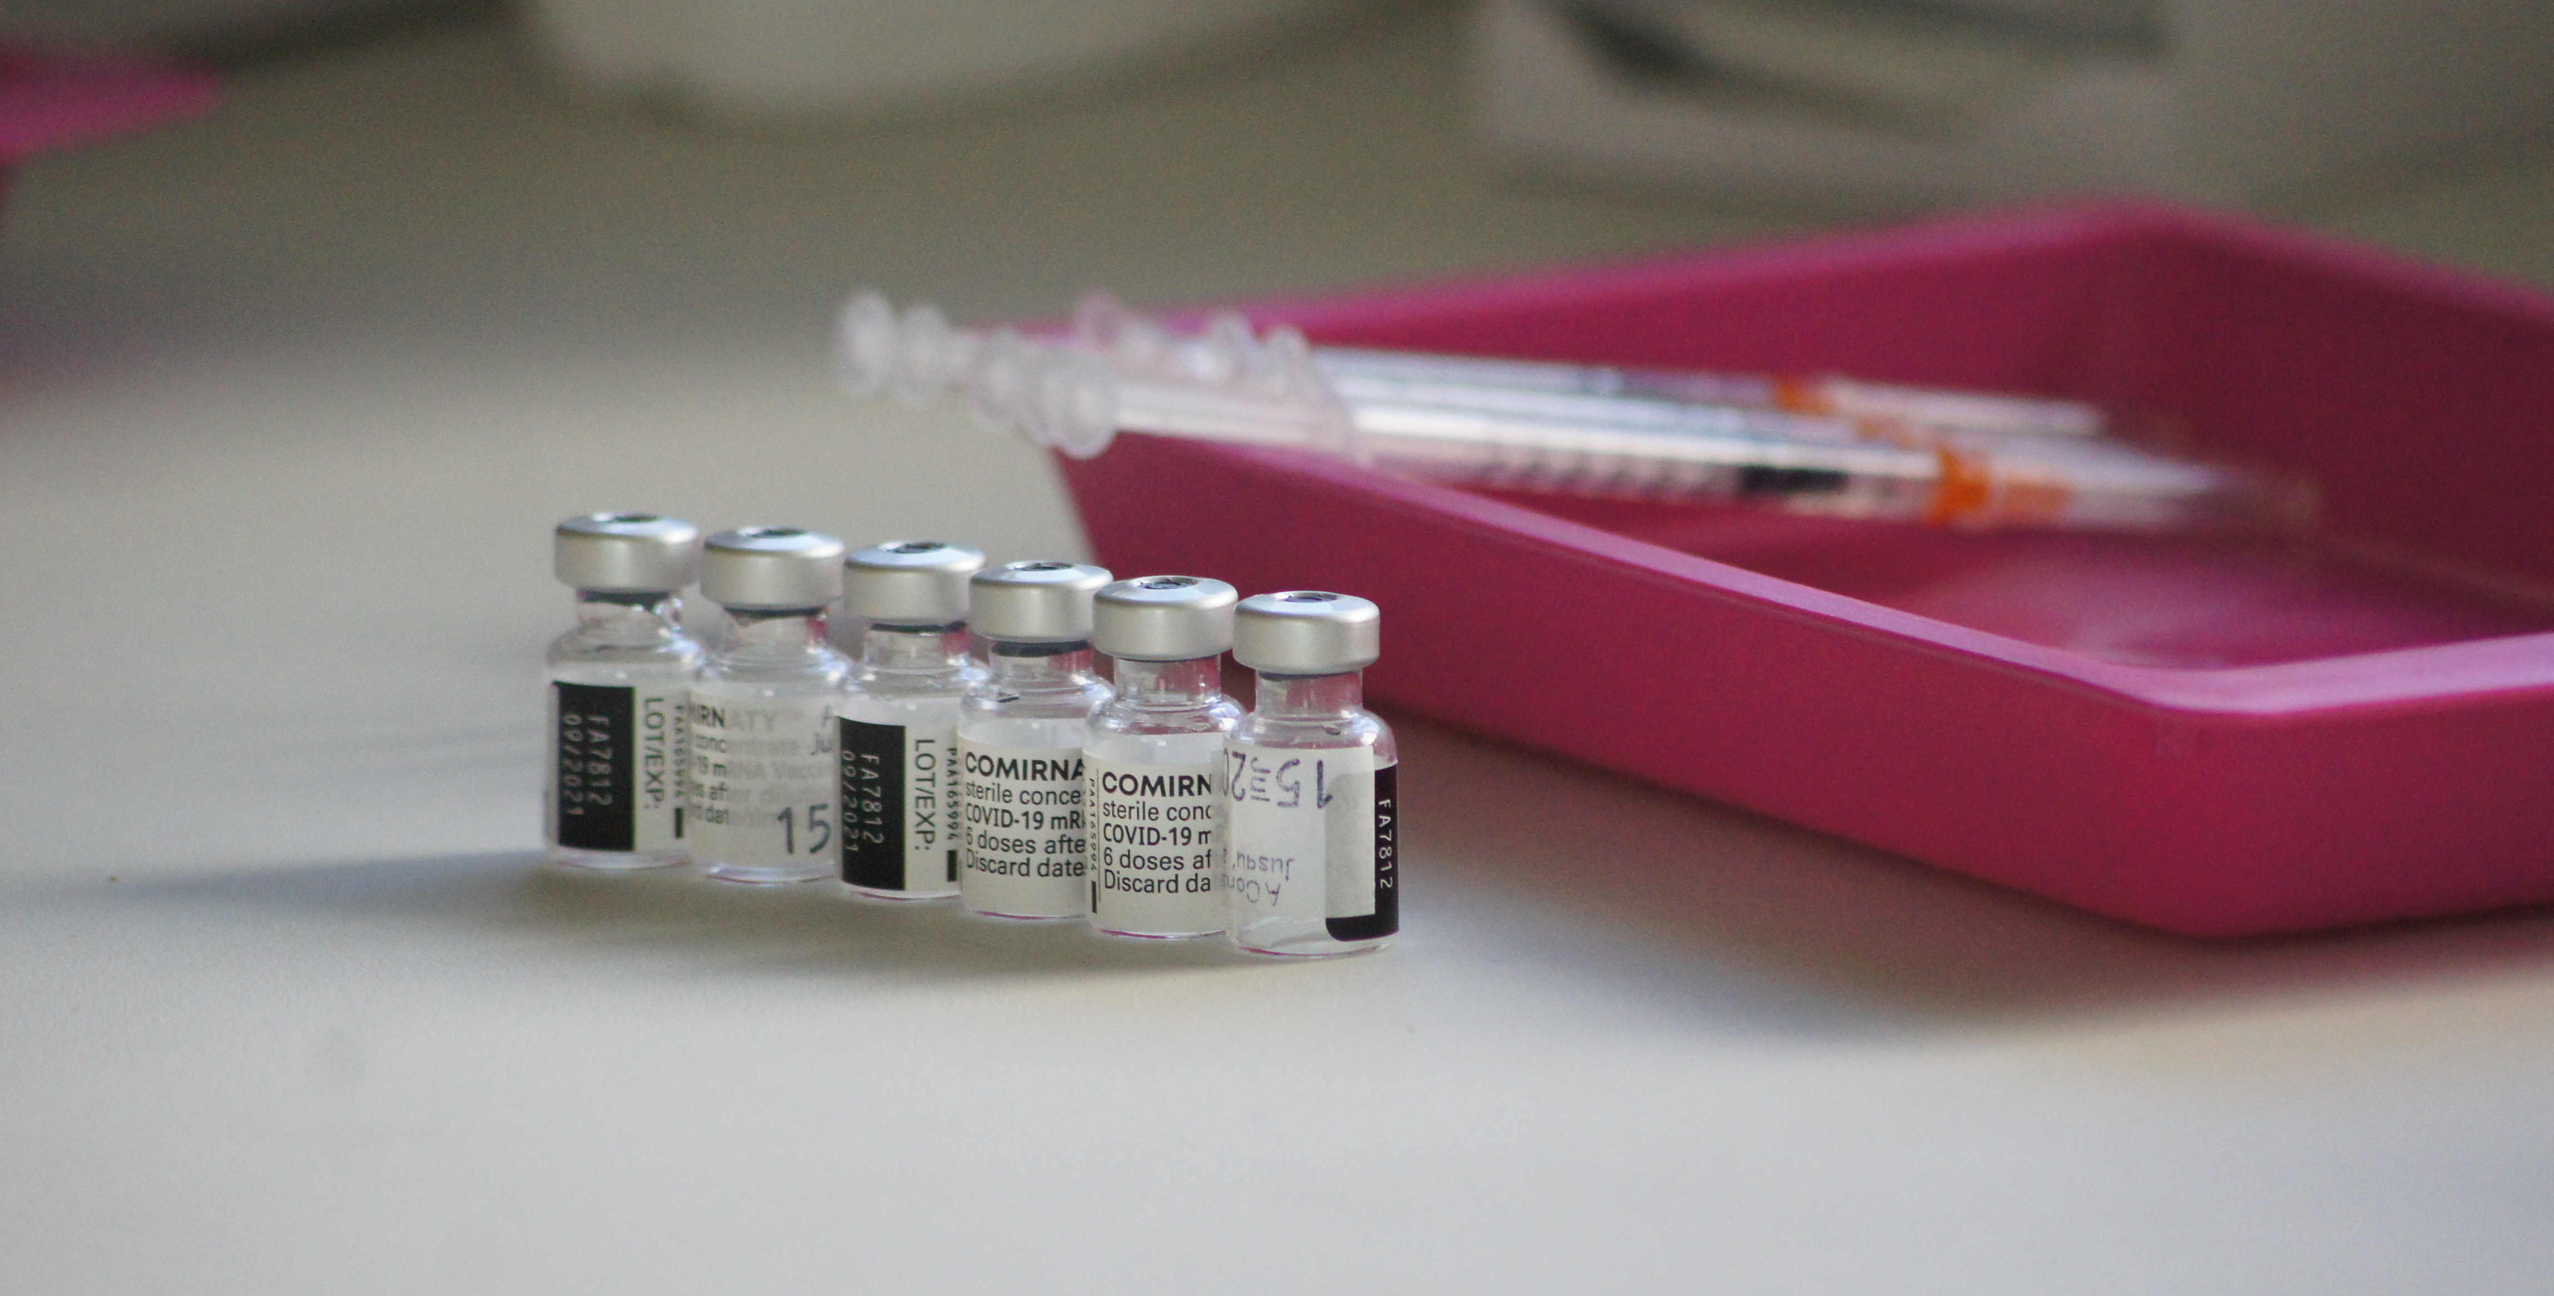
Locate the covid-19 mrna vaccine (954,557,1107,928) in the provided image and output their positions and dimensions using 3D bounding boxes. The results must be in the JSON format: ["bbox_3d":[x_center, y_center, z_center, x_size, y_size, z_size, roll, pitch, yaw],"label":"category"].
[{"bbox_3d":[-0.022,0.008,2.021,0.016,0.032,0.016,-1,11,0],"label":"covid-19 mrna vaccine"}]

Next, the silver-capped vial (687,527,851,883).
[{"bbox_3d":[-0.048,0.005,2.041,0.016,0.032,0.016,-1,11,0],"label":"silver-capped vial"}]

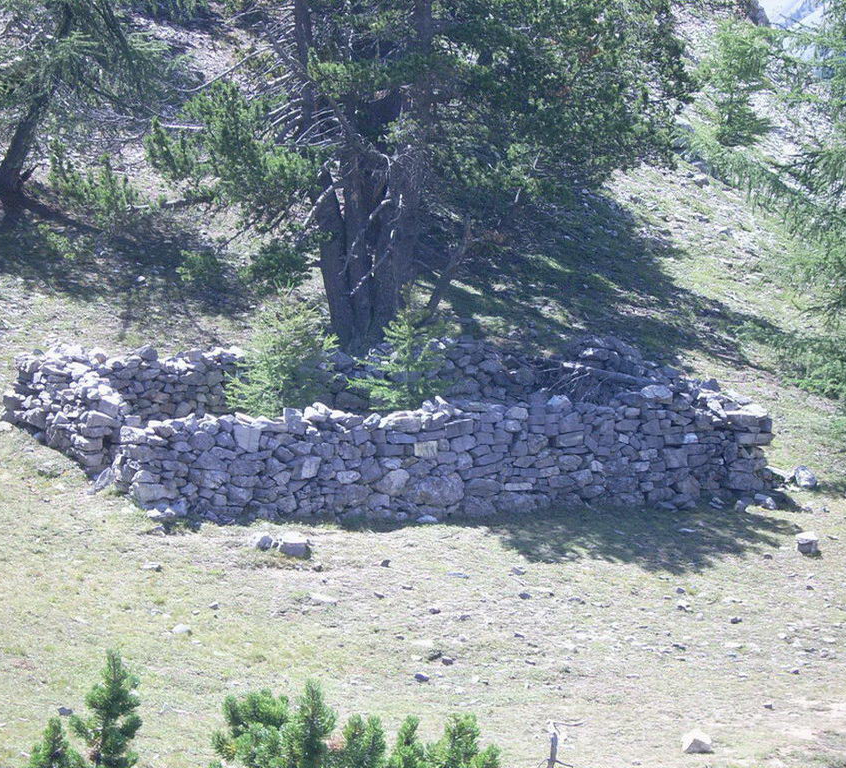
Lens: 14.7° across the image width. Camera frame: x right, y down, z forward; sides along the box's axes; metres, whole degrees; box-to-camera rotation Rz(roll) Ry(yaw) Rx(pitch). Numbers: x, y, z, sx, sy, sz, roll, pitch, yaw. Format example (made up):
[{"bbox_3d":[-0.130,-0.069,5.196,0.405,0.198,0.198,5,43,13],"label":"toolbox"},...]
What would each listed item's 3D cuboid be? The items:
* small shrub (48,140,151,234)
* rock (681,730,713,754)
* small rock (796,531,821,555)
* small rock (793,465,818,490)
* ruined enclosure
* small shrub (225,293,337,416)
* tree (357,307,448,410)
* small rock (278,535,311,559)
[{"bbox_3d":[-5.517,-3.334,56.000,1.700,1.450,1.400,0,8,0],"label":"small shrub"},{"bbox_3d":[2.591,3.385,31.000,0.290,0.190,0.250,0,8,0],"label":"rock"},{"bbox_3d":[4.520,1.870,38.500,0.290,0.250,0.270,0,8,0],"label":"small rock"},{"bbox_3d":[4.869,1.190,41.800,0.300,0.300,0.280,0,8,0],"label":"small rock"},{"bbox_3d":[-0.720,0.428,43.750,9.000,1.400,6.600,-2,8,-12],"label":"ruined enclosure"},{"bbox_3d":[-1.870,-0.099,43.400,1.480,2.150,1.450,0,8,0],"label":"small shrub"},{"bbox_3d":[-0.271,-0.020,43.400,1.240,1.900,1.200,0,8,0],"label":"tree"},{"bbox_3d":[-1.507,1.905,38.500,0.380,0.240,0.320,0,8,0],"label":"small rock"}]

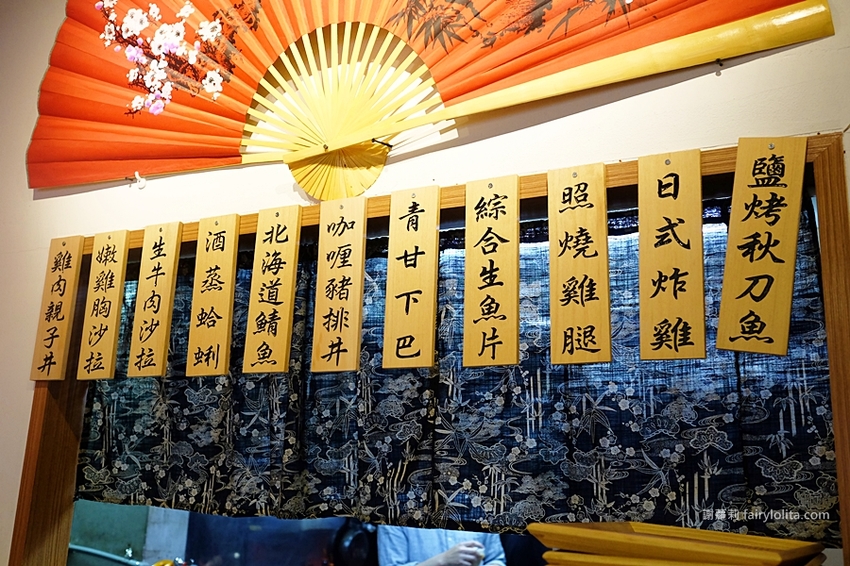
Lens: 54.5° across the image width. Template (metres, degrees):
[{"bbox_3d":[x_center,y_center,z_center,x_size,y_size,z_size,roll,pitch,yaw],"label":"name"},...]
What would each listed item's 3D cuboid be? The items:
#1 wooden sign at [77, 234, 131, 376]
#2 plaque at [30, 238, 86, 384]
[{"bbox_3d":[-0.653,0.045,1.681,0.089,0.305,0.011,-5,-15,26],"label":"wooden sign"},{"bbox_3d":[-0.773,0.053,1.740,0.089,0.305,0.011,-4,-15,26],"label":"plaque"}]

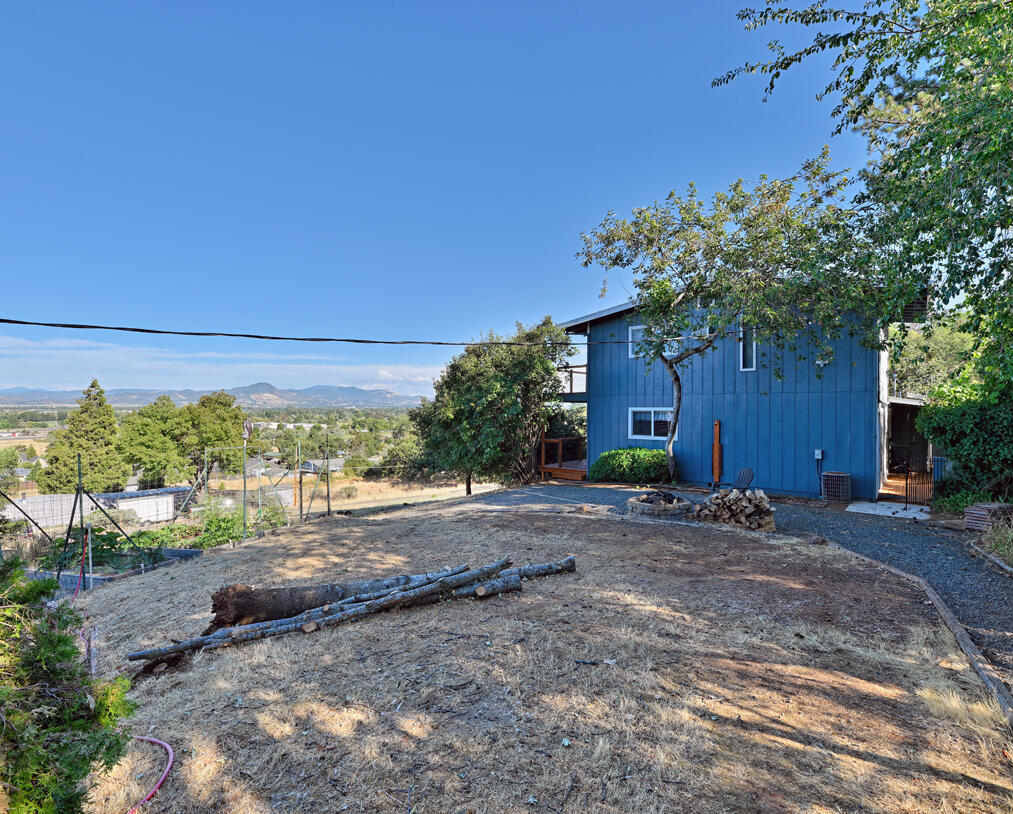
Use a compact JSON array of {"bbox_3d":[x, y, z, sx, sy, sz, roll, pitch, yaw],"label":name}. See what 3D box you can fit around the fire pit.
[{"bbox_3d":[3.280,2.100,10.200,1.300,0.300,1.300,0,0,18],"label":"fire pit"}]

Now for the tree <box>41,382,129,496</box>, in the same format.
[{"bbox_3d":[-43.551,3.560,49.000,7.000,12.590,7.000,0,0,-42],"label":"tree"}]

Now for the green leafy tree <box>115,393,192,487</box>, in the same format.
[{"bbox_3d":[-35.586,3.943,48.000,6.200,10.410,6.200,0,0,-37],"label":"green leafy tree"}]

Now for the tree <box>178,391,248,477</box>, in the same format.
[{"bbox_3d":[-27.770,3.365,45.000,5.600,9.860,5.600,0,0,-32],"label":"tree"}]

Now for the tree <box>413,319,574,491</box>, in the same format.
[{"bbox_3d":[-0.470,0.020,16.000,5.200,5.950,4.700,0,0,-2],"label":"tree"}]

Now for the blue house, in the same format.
[{"bbox_3d":[8.200,-0.680,16.800,9.600,6.200,7.500,0,0,41],"label":"blue house"}]

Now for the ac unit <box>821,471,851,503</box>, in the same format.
[{"bbox_3d":[8.280,1.985,11.900,0.600,0.700,0.600,0,0,41],"label":"ac unit"}]

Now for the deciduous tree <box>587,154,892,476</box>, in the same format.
[{"bbox_3d":[6.100,-2.150,13.000,6.700,8.700,5.700,0,0,25],"label":"deciduous tree"}]

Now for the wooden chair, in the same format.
[{"bbox_3d":[5.270,1.840,10.800,0.820,0.950,0.740,0,0,-22],"label":"wooden chair"}]

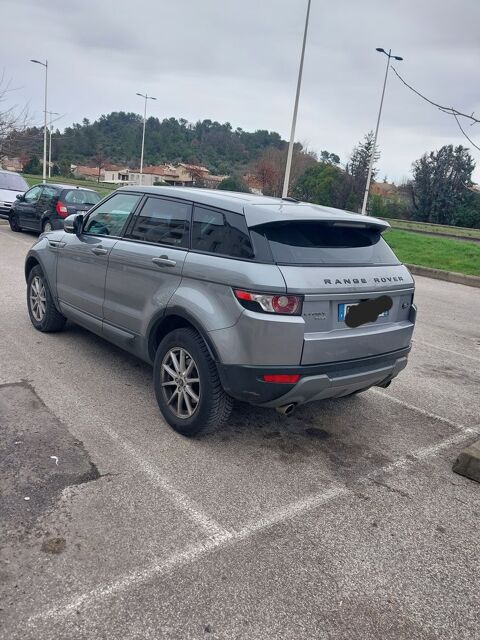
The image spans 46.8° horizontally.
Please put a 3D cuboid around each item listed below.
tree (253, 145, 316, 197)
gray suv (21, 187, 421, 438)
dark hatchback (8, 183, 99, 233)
[{"bbox_3d":[5.689,-20.038,76.928,8.600,8.130,8.000,7,13,3],"label":"tree"},{"bbox_3d":[-0.508,-0.405,5.173,1.970,1.620,4.360,-5,17,-39],"label":"gray suv"},{"bbox_3d":[-5.285,-3.143,15.956,1.690,1.490,3.780,-7,18,-43],"label":"dark hatchback"}]

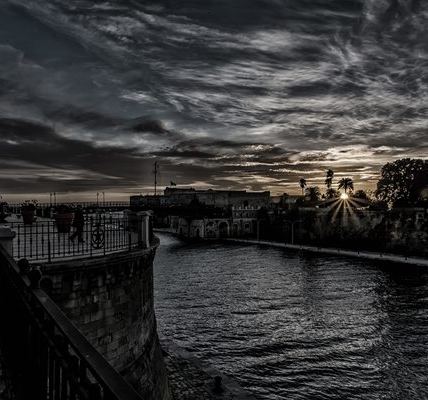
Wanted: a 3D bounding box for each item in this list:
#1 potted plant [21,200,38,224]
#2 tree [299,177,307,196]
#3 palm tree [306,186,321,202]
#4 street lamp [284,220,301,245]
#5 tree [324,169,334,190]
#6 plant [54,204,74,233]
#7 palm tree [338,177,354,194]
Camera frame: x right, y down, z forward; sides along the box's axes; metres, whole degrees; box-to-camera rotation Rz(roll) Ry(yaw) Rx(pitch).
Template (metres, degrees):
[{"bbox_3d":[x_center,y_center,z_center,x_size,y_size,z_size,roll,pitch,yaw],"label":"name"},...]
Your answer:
[{"bbox_3d":[-16.830,1.140,38.000,1.500,2.150,1.500,0,-1,0],"label":"potted plant"},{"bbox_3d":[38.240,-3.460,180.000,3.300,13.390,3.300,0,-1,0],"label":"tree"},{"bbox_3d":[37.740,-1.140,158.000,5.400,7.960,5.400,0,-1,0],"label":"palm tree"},{"bbox_3d":[16.960,6.810,90.000,3.800,5.600,0.600,0,-1,-12],"label":"street lamp"},{"bbox_3d":[46.580,-4.840,168.000,3.800,15.730,3.800,0,-1,0],"label":"tree"},{"bbox_3d":[-9.370,1.160,26.100,1.300,1.760,1.300,0,-1,0],"label":"plant"},{"bbox_3d":[49.300,-2.980,155.000,6.000,11.530,6.000,0,-1,0],"label":"palm tree"}]

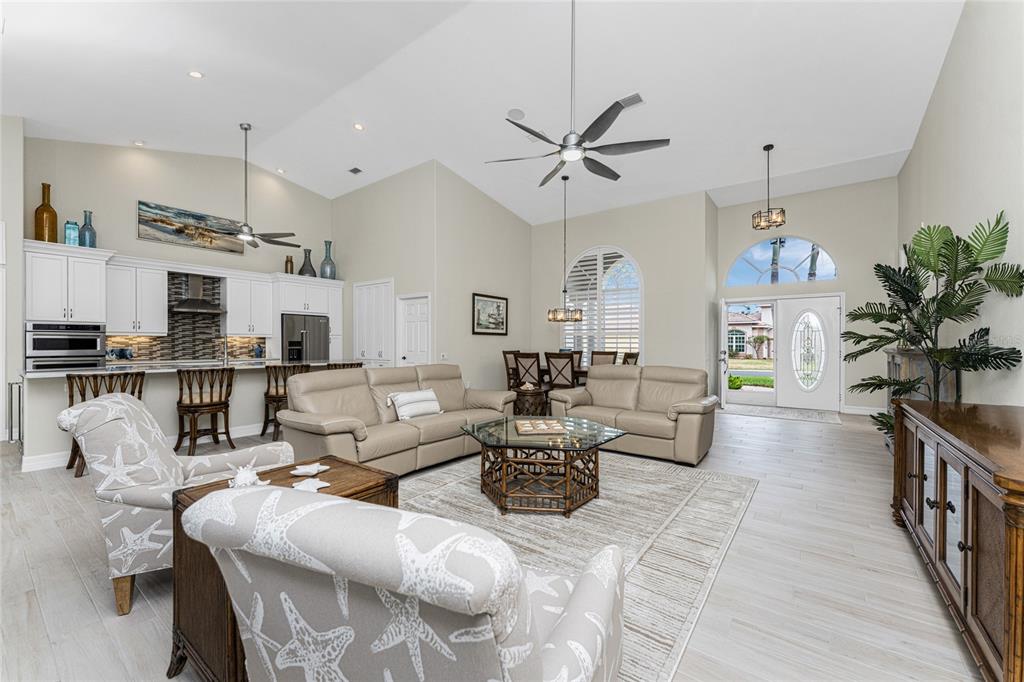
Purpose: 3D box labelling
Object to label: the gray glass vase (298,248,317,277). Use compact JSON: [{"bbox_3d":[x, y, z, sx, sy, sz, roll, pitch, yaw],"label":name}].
[{"bbox_3d":[-4.106,-1.567,8.000,0.360,0.575,0.360,0,0,37],"label":"gray glass vase"}]

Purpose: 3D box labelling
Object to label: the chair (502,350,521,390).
[{"bbox_3d":[0.200,0.710,7.824,0.600,1.060,0.510,0,0,37],"label":"chair"}]

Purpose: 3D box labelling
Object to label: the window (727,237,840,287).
[{"bbox_3d":[5.186,-1.555,7.738,1.770,0.900,0.120,0,0,37],"label":"window"}]

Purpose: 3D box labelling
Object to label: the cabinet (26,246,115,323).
[{"bbox_3d":[-6.320,-0.785,5.713,0.640,1.040,0.800,0,0,37],"label":"cabinet"}]

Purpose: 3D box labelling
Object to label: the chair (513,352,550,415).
[{"bbox_3d":[0.393,0.735,6.695,0.490,1.060,0.620,0,0,37],"label":"chair"}]

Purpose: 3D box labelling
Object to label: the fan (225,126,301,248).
[{"bbox_3d":[-4.002,-2.396,6.000,1.550,1.770,1.550,0,0,37],"label":"fan"}]

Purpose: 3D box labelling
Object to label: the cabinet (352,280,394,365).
[{"bbox_3d":[-2.561,0.055,7.960,1.340,2.420,0.500,0,0,37],"label":"cabinet"}]

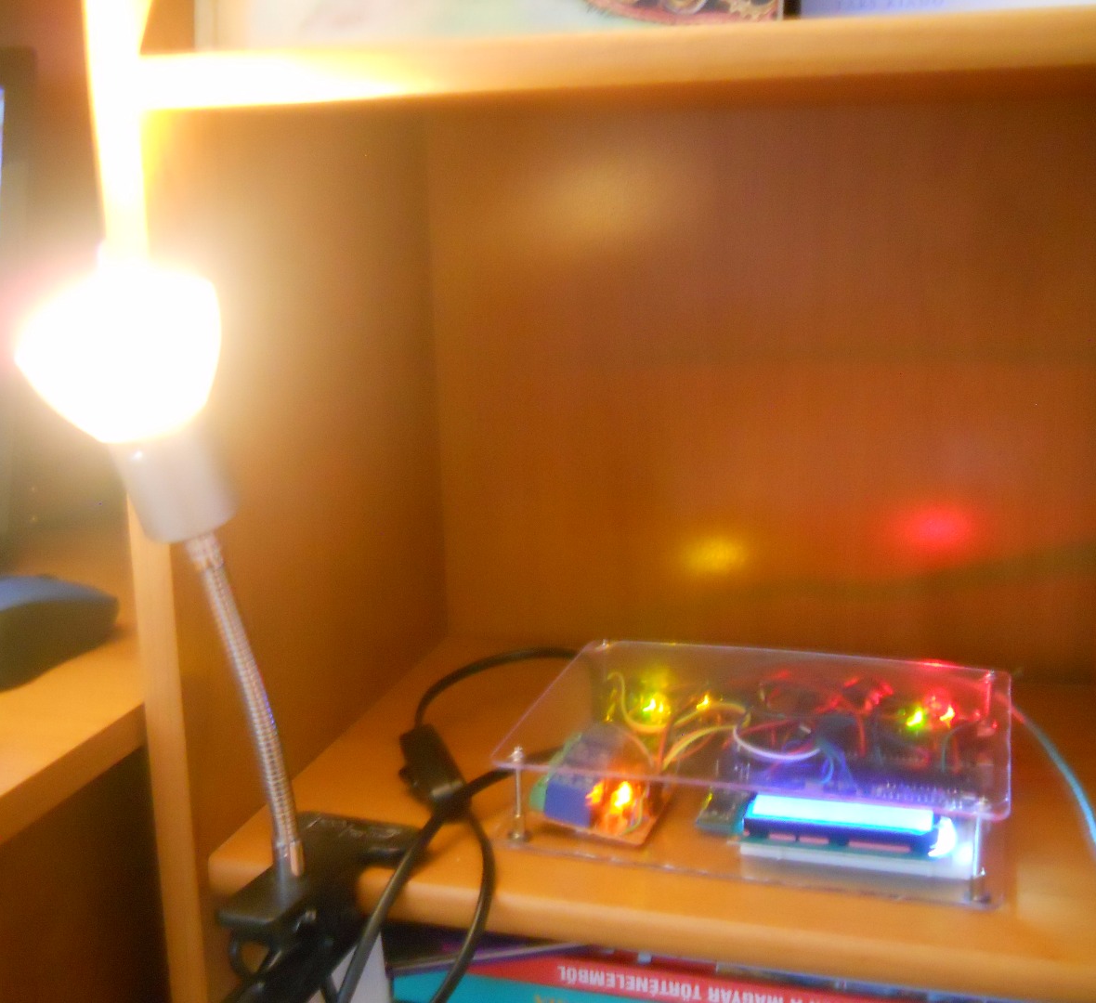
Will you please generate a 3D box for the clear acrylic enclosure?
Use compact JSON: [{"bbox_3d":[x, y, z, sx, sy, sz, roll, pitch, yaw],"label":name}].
[{"bbox_3d":[0.091,0.104,0.598,0.193,0.035,0.152,3,14,17],"label":"clear acrylic enclosure"}]

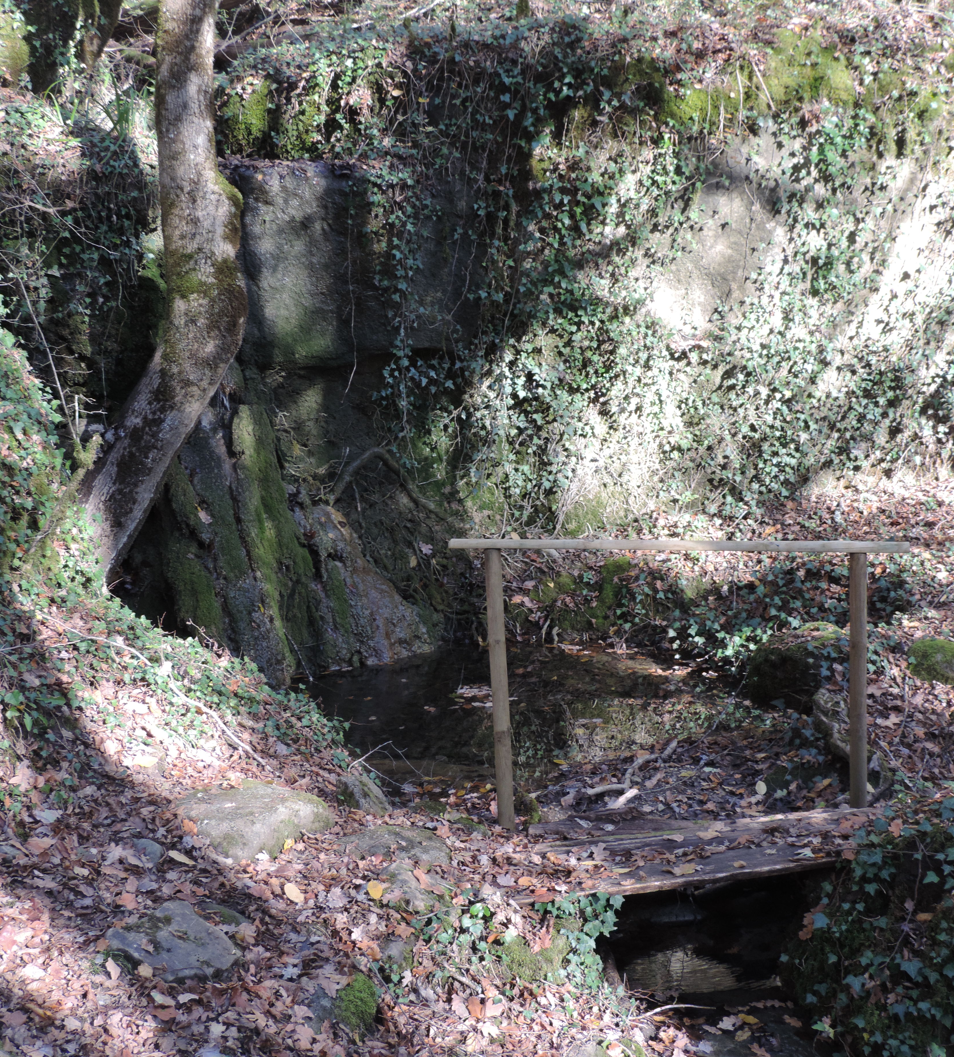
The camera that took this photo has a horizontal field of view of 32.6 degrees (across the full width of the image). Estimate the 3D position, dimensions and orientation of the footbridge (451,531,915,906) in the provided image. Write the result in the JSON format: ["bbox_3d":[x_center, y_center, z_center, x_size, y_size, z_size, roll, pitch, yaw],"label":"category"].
[{"bbox_3d":[0.774,0.611,5.563,1.660,1.100,0.640,-3,11,-6],"label":"footbridge"}]

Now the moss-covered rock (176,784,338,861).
[{"bbox_3d":[-0.774,1.015,5.668,0.544,0.196,0.408,3,12,24],"label":"moss-covered rock"}]

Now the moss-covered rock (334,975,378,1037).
[{"bbox_3d":[-0.304,1.198,4.089,0.106,0.144,0.116,-2,11,0],"label":"moss-covered rock"}]

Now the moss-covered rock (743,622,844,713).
[{"bbox_3d":[1.420,0.621,7.316,0.435,0.388,0.392,-2,11,0],"label":"moss-covered rock"}]

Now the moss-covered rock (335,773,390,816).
[{"bbox_3d":[-0.431,1.003,6.160,0.202,0.143,0.162,4,13,29],"label":"moss-covered rock"}]

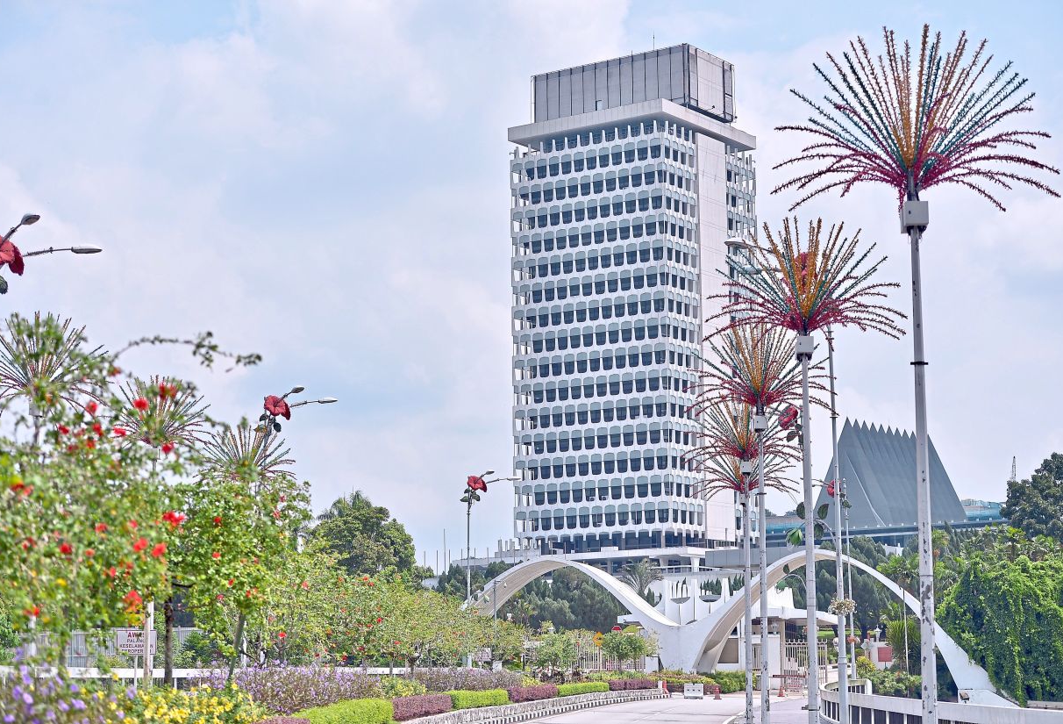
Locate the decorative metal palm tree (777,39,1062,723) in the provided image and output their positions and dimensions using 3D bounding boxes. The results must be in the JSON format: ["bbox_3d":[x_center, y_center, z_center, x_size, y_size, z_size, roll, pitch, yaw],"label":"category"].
[{"bbox_3d":[5.671,0.526,30.855,4.250,11.000,4.250,-2,-9,10],"label":"decorative metal palm tree"}]

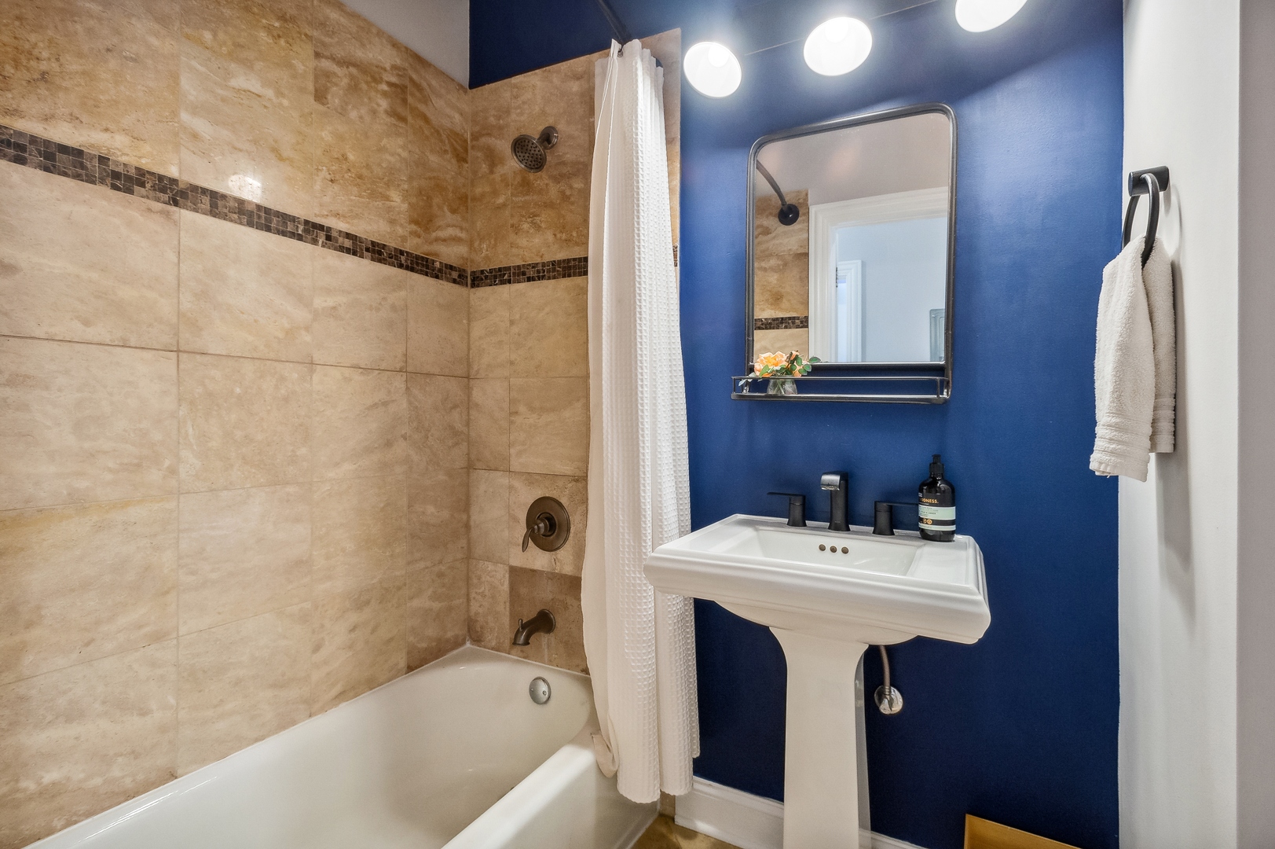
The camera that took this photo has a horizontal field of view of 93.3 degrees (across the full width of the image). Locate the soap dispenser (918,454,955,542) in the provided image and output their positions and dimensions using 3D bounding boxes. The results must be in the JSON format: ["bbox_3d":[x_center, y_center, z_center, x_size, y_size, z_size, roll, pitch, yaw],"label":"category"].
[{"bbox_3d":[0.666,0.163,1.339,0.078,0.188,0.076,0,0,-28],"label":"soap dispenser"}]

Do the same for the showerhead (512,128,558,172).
[{"bbox_3d":[-0.312,-0.859,1.842,0.118,0.172,0.145,1,1,28],"label":"showerhead"}]

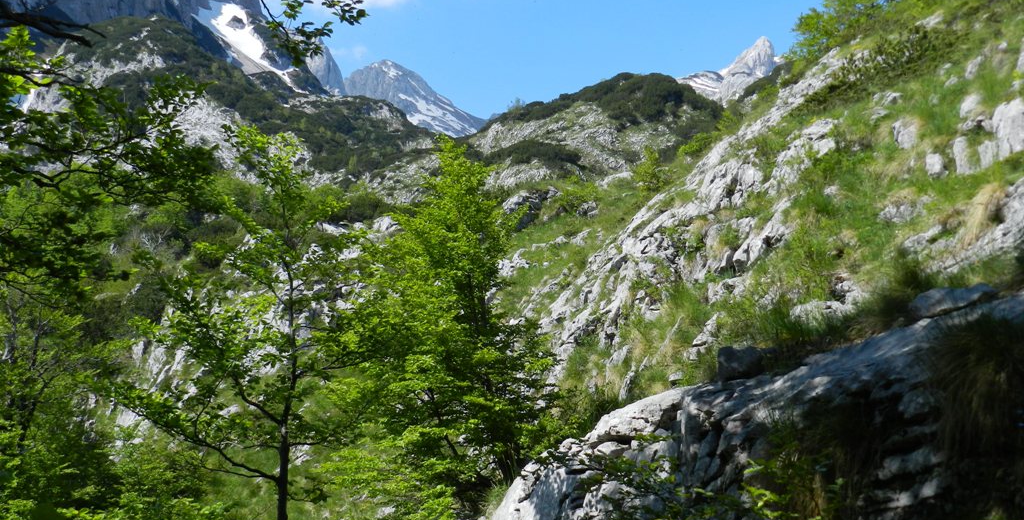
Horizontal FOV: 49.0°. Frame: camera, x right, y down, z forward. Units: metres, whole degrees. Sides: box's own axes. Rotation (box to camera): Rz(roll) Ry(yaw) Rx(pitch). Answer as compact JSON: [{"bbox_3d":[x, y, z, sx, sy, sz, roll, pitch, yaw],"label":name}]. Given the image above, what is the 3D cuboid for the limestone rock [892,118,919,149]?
[{"bbox_3d":[6.001,-1.940,17.100,0.420,0.480,0.380,-3,-8,19],"label":"limestone rock"}]

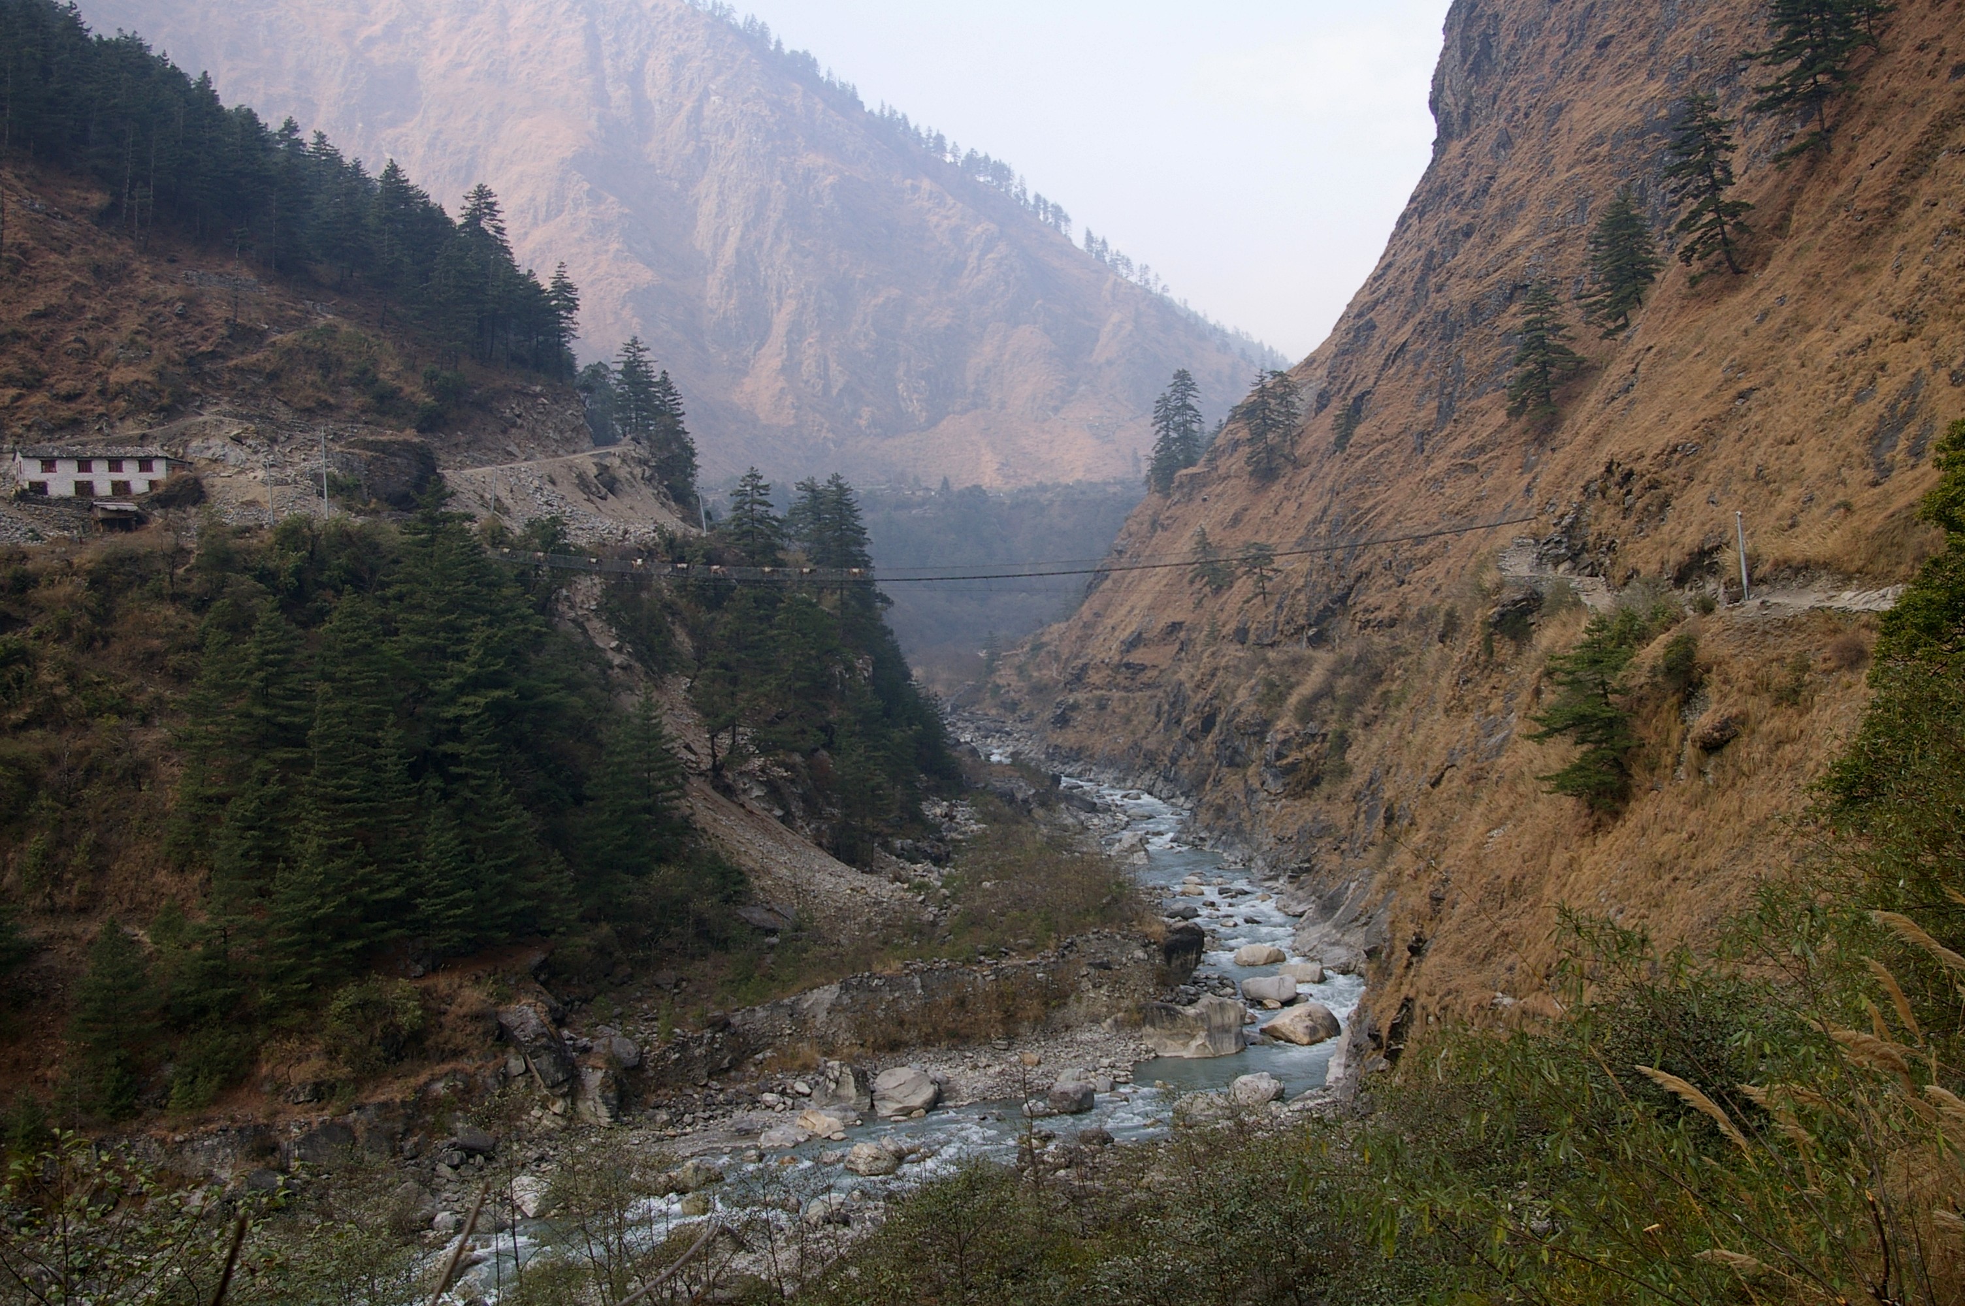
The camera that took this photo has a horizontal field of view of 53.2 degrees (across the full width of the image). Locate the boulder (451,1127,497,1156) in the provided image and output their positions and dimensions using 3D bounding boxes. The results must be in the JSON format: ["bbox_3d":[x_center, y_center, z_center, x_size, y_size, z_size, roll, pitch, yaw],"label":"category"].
[{"bbox_3d":[-34.160,32.810,131.950,2.900,1.960,2.320,-1,1,0],"label":"boulder"}]

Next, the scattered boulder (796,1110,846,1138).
[{"bbox_3d":[-13.013,38.035,158.500,4.067,1.703,3.457,-1,1,-5],"label":"scattered boulder"}]

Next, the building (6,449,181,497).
[{"bbox_3d":[-98.875,-20.023,219.000,16.276,5.200,6.000,-1,1,-38],"label":"building"}]

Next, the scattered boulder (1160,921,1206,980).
[{"bbox_3d":[21.430,31.850,209.950,4.780,5.930,4.780,-1,1,0],"label":"scattered boulder"}]

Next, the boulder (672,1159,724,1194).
[{"bbox_3d":[-19.310,35.490,133.120,3.430,2.180,2.750,-1,1,0],"label":"boulder"}]

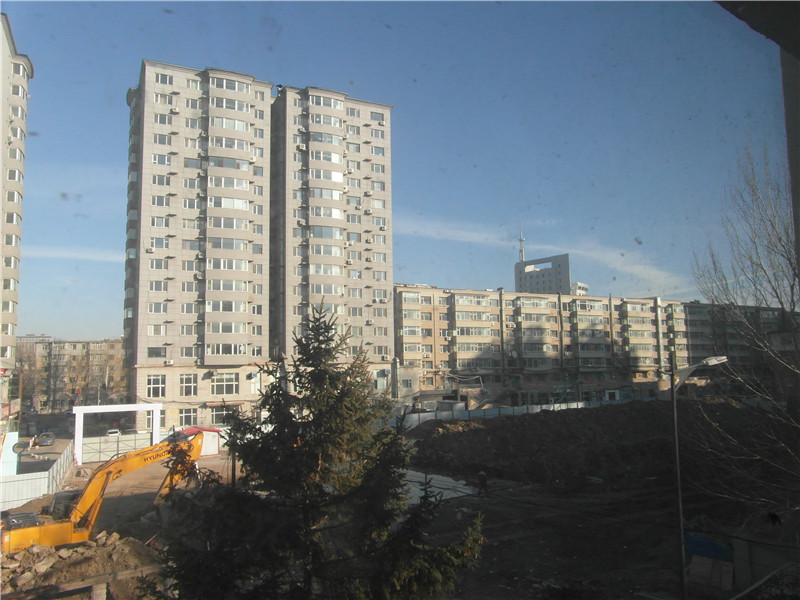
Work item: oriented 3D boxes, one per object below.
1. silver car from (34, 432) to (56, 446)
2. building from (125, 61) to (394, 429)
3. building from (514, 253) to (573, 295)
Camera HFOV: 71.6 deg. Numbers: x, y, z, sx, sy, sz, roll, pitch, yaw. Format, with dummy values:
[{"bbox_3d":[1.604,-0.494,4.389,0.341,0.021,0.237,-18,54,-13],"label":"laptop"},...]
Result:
[{"bbox_3d":[-44.090,17.191,69.249,1.700,1.450,4.200,2,-5,-25],"label":"silver car"},{"bbox_3d":[-21.585,-6.630,89.669,39.000,51.400,17.000,2,-5,-25],"label":"building"},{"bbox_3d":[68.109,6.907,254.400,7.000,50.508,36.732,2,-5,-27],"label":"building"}]

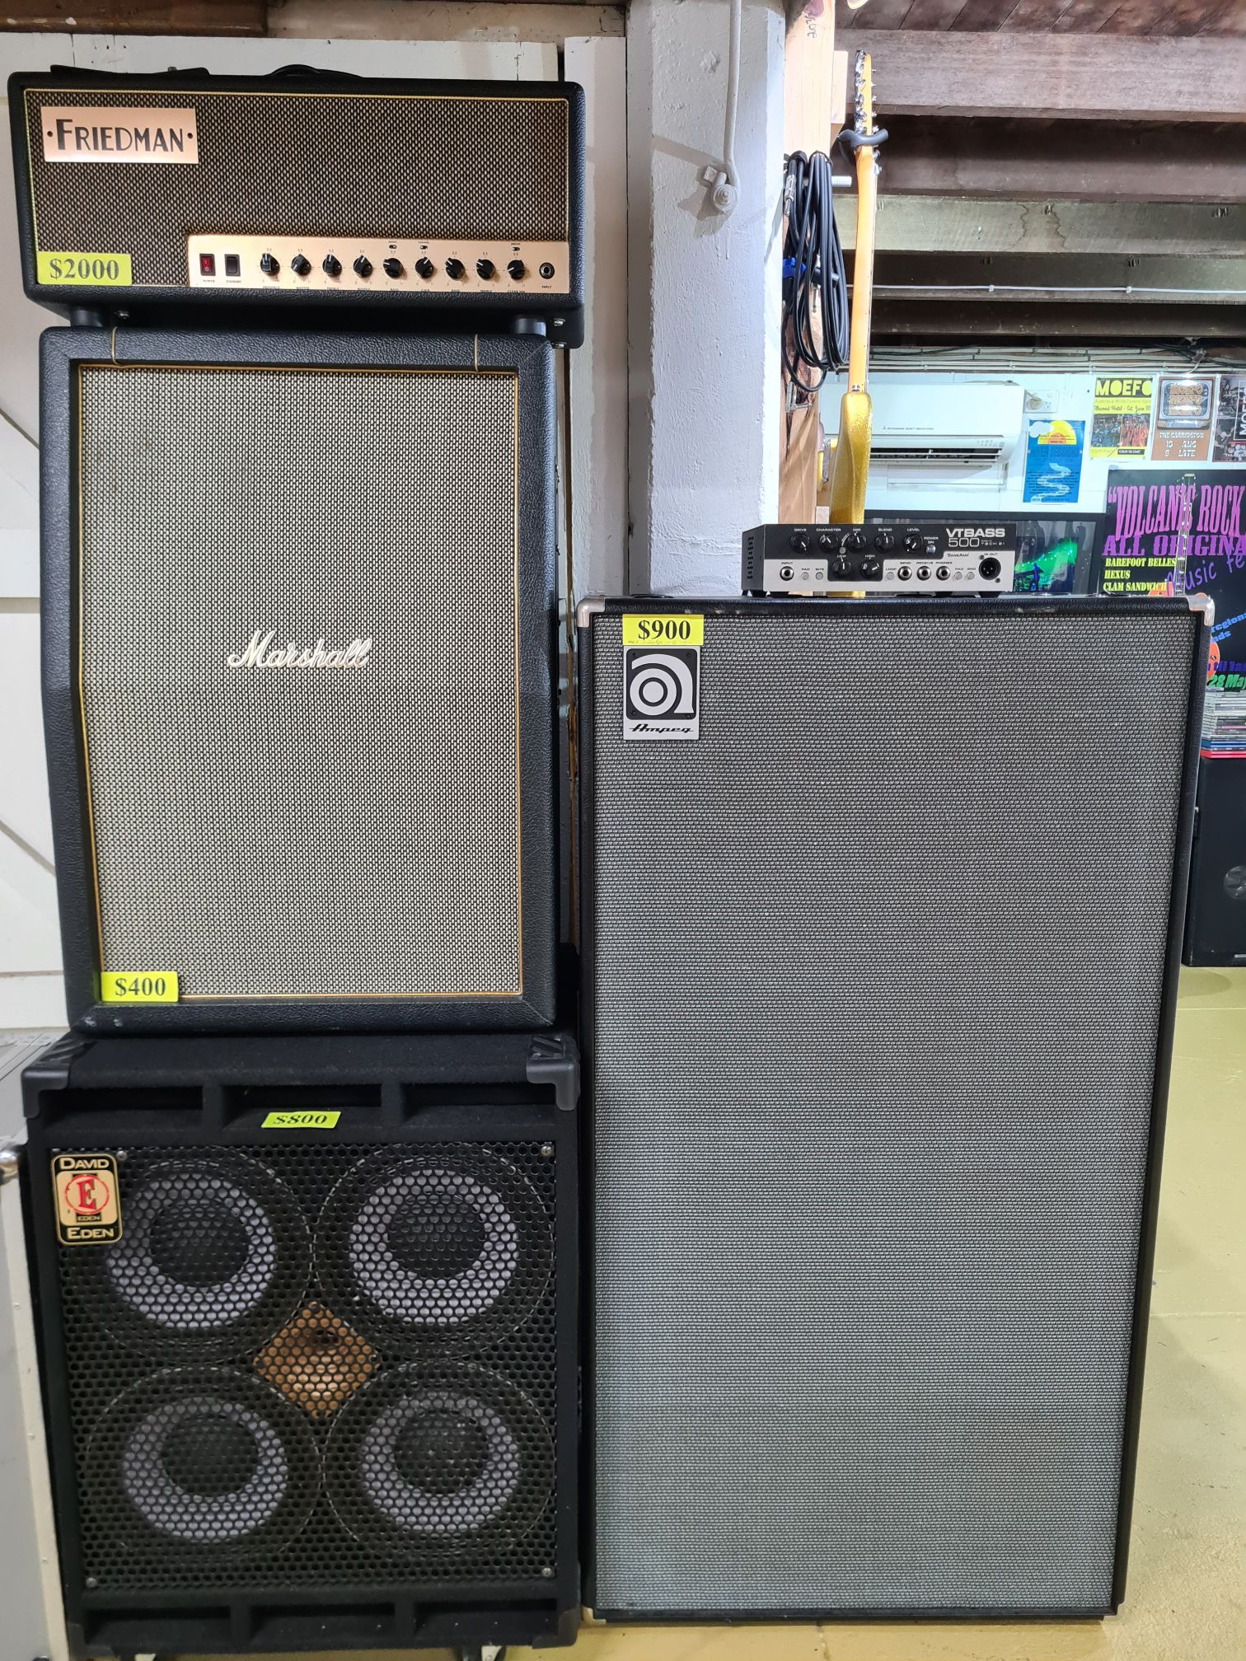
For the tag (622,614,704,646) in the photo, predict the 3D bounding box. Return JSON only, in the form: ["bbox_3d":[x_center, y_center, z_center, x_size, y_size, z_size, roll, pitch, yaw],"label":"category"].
[{"bbox_3d":[0.042,-0.209,1.301,0.084,0.032,0.004,0,11,0],"label":"tag"}]

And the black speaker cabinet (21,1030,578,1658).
[{"bbox_3d":[-0.338,0.555,1.574,0.574,0.723,0.455,0,10,-2],"label":"black speaker cabinet"}]

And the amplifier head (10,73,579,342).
[{"bbox_3d":[-0.322,-0.649,1.357,0.560,0.236,0.225,0,10,-2],"label":"amplifier head"}]

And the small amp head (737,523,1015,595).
[{"bbox_3d":[0.287,-0.312,1.464,0.270,0.080,0.243,0,11,0],"label":"small amp head"}]

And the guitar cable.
[{"bbox_3d":[0.304,-0.883,1.974,0.113,0.364,0.085,0,11,0],"label":"guitar cable"}]

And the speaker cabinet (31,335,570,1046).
[{"bbox_3d":[-0.343,-0.173,1.467,0.525,0.744,0.345,0,10,-3],"label":"speaker cabinet"}]

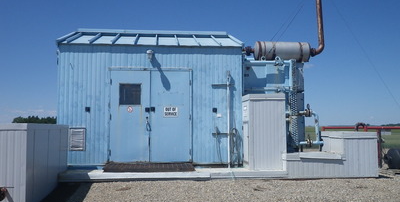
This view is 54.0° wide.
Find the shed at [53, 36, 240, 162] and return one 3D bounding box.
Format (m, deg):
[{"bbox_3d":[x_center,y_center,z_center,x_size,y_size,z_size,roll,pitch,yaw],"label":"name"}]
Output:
[{"bbox_3d":[-1.286,-0.159,11.084,4.310,3.550,3.950,1,-4,-5],"label":"shed"}]

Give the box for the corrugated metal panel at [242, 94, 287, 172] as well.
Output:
[{"bbox_3d":[1.466,0.731,9.280,0.820,1.695,0.850,1,-4,-5],"label":"corrugated metal panel"}]

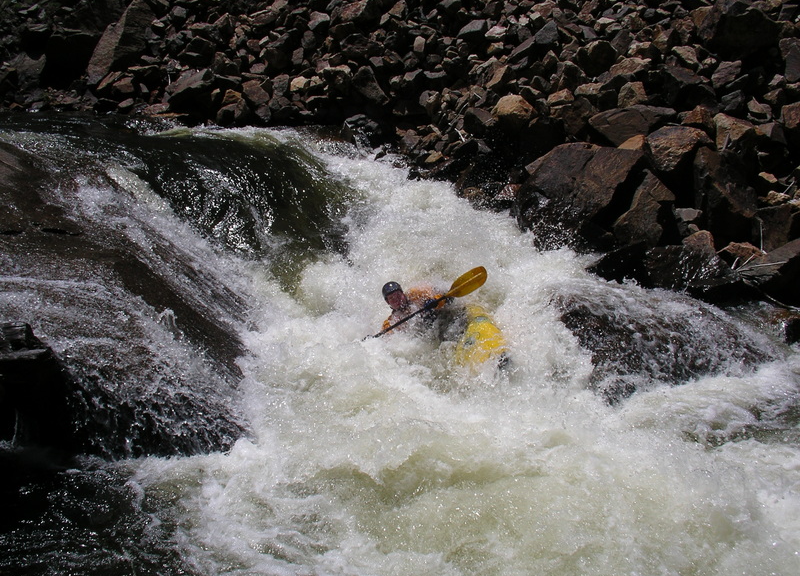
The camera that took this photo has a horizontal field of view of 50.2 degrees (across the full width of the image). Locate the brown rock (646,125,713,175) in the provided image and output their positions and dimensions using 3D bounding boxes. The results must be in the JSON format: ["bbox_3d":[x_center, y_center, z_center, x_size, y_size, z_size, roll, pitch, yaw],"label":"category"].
[{"bbox_3d":[3.665,-1.803,11.200,0.880,0.580,0.720,7,21,18],"label":"brown rock"}]

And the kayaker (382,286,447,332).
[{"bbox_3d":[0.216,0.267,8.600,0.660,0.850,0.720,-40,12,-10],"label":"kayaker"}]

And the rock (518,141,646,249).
[{"bbox_3d":[2.274,-1.146,10.700,1.550,1.150,1.100,4,20,12],"label":"rock"}]

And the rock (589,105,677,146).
[{"bbox_3d":[3.199,-2.226,11.700,1.180,0.480,0.800,6,21,15],"label":"rock"}]

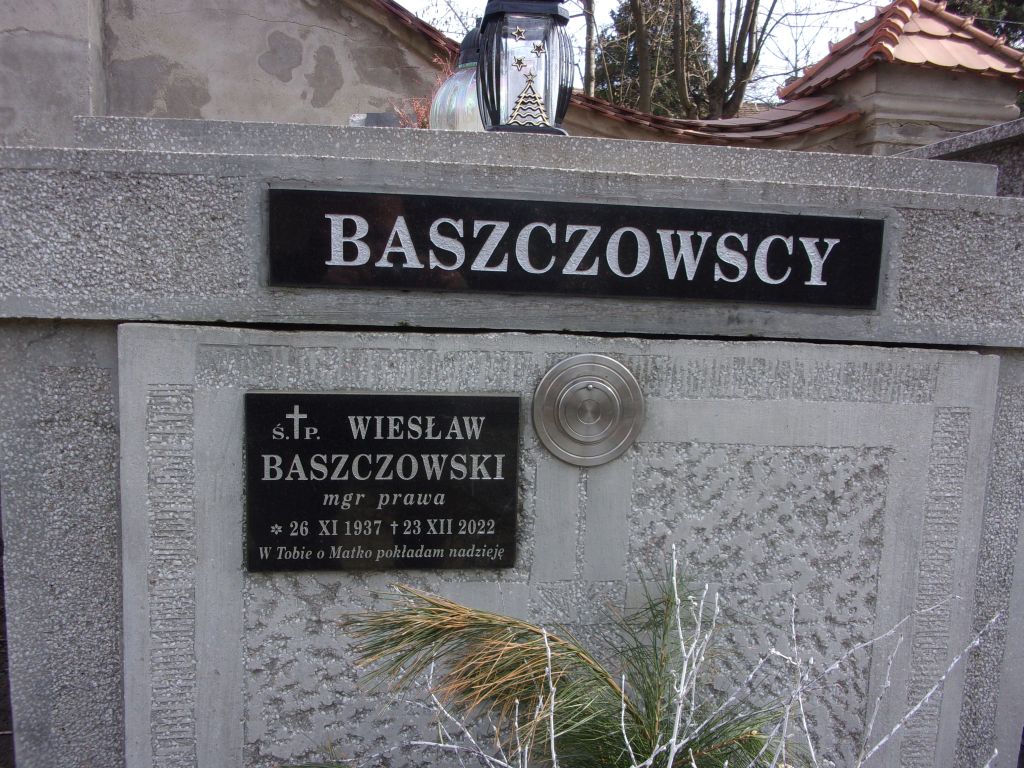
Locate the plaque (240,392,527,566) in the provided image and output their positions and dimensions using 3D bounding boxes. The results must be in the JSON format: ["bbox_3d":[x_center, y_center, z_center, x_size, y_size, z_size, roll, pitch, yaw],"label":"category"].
[{"bbox_3d":[-0.144,0.111,0.940,0.300,0.200,0.020,1,7,-7],"label":"plaque"}]

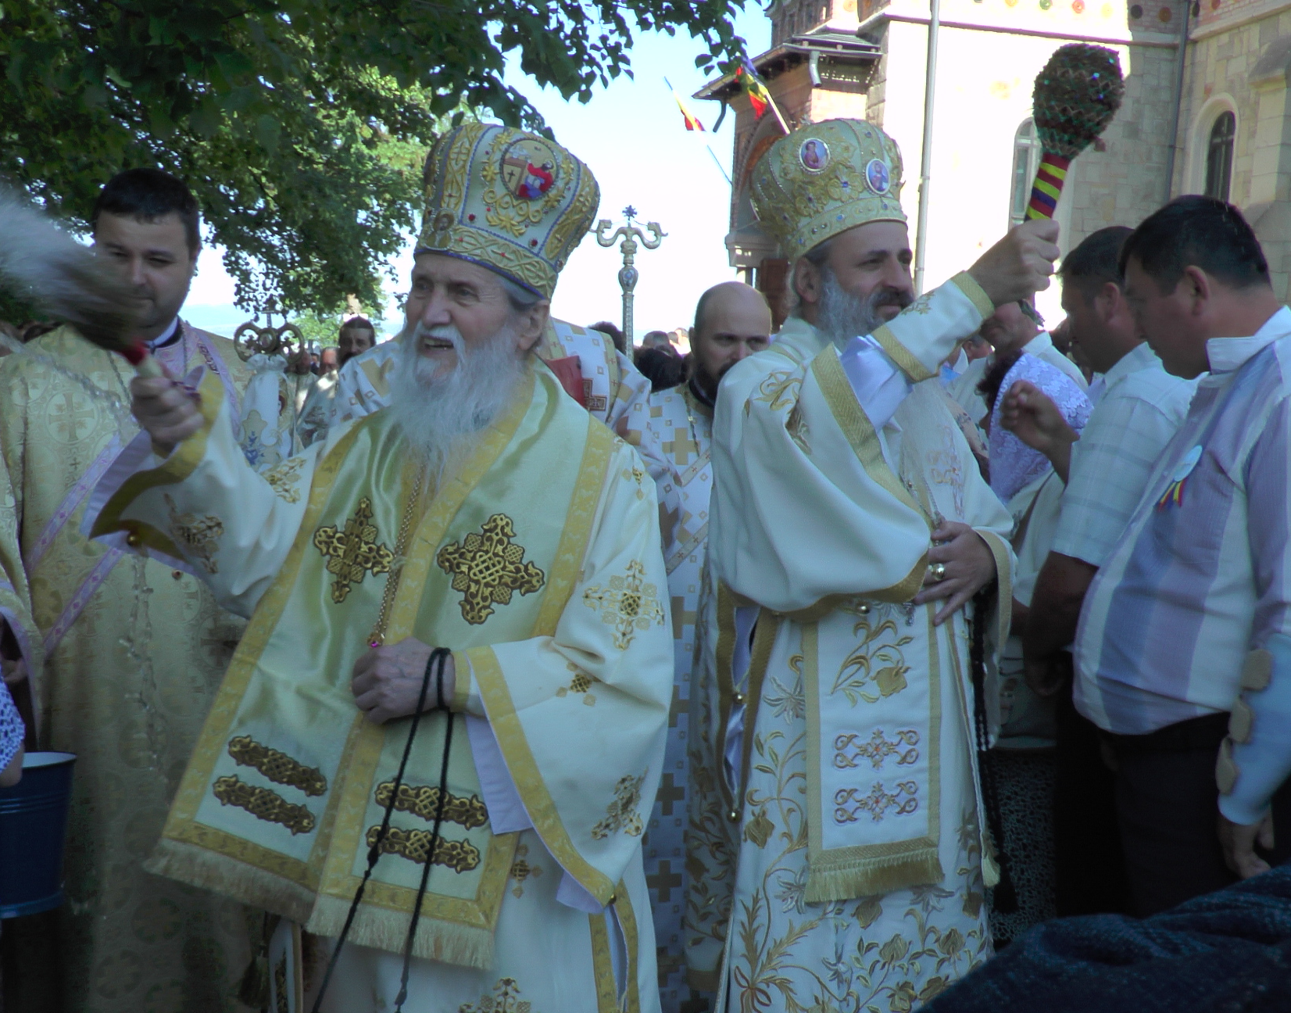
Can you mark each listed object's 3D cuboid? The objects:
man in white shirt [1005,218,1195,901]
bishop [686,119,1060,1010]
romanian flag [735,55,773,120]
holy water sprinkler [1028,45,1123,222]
[{"bbox_3d":[0.831,0.361,2.599,0.440,1.720,0.500,4,7,12],"label":"man in white shirt"},{"bbox_3d":[0.365,0.336,2.319,0.580,1.880,0.640,-5,11,-35],"label":"bishop"},{"bbox_3d":[0.974,-3.777,13.000,0.420,0.620,0.250,3,7,6],"label":"romanian flag"},{"bbox_3d":[0.611,-0.528,2.130,0.128,0.320,0.128,9,14,-34],"label":"holy water sprinkler"}]

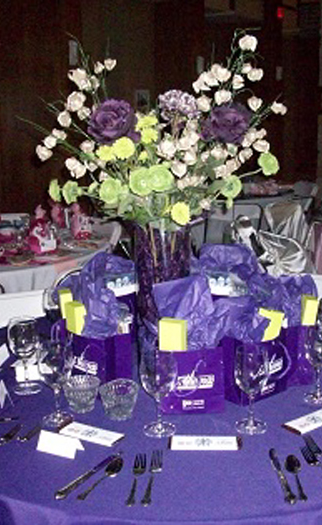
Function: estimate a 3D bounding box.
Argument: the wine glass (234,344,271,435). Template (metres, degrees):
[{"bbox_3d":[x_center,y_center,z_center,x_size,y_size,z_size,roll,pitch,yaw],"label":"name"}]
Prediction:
[{"bbox_3d":[0.202,0.279,1.525,0.081,0.194,0.081,-1,11,0],"label":"wine glass"}]

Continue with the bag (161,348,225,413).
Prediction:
[{"bbox_3d":[0.076,0.276,1.681,0.148,0.165,0.074,-1,12,0],"label":"bag"}]

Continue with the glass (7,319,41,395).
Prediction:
[{"bbox_3d":[-0.357,0.247,1.818,0.090,0.186,0.090,-1,12,0],"label":"glass"}]

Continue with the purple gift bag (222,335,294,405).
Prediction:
[{"bbox_3d":[0.238,0.257,1.756,0.152,0.165,0.074,-11,15,-41],"label":"purple gift bag"}]

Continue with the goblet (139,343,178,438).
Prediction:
[{"bbox_3d":[-0.006,0.281,1.518,0.083,0.200,0.083,-1,11,0],"label":"goblet"}]

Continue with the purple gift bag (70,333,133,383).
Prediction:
[{"bbox_3d":[-0.163,0.251,1.796,0.085,0.158,0.140,-11,15,-41],"label":"purple gift bag"}]

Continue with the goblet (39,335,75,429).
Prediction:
[{"bbox_3d":[-0.242,0.274,1.578,0.081,0.200,0.081,-1,11,0],"label":"goblet"}]

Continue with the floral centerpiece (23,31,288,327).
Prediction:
[{"bbox_3d":[0.011,-0.141,1.842,0.660,0.905,0.550,-1,11,0],"label":"floral centerpiece"}]

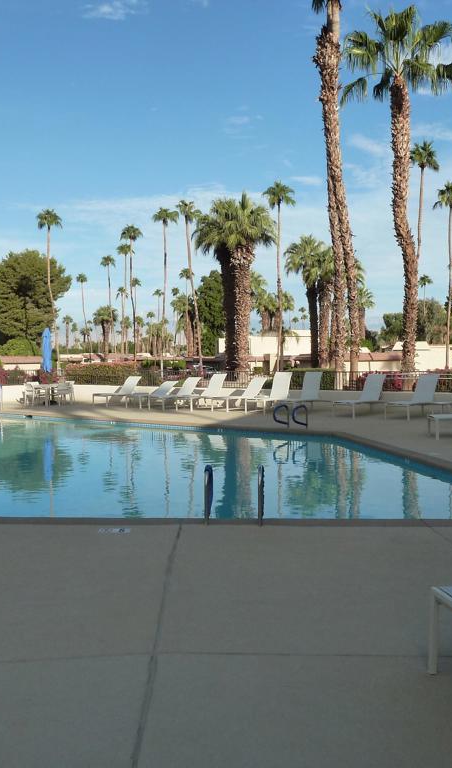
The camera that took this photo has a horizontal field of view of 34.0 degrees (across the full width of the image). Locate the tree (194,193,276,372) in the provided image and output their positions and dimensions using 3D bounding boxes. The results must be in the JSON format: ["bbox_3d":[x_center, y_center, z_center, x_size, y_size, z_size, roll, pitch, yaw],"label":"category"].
[{"bbox_3d":[0.622,-5.780,45.840,4.900,12.120,4.400,0,2,0],"label":"tree"}]

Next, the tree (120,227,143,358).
[{"bbox_3d":[-12.779,-11.266,99.726,3.000,20.600,3.000,0,2,0],"label":"tree"}]

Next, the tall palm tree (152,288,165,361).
[{"bbox_3d":[-13.176,-10.369,144.768,2.400,16.710,2.400,0,2,0],"label":"tall palm tree"}]

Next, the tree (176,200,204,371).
[{"bbox_3d":[-3.546,-9.630,75.760,2.900,18.240,2.800,0,2,0],"label":"tree"}]

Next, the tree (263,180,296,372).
[{"bbox_3d":[5.498,-10.799,75.695,3.400,20.219,3.400,0,2,0],"label":"tree"}]

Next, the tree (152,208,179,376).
[{"bbox_3d":[-6.071,-8.832,72.779,2.750,16.800,2.750,0,2,0],"label":"tree"}]

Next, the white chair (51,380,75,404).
[{"bbox_3d":[-5.594,0.286,25.322,0.640,0.860,0.620,2,2,41],"label":"white chair"}]

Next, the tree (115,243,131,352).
[{"bbox_3d":[-17.326,-12.929,124.652,2.800,21.966,2.800,0,2,0],"label":"tree"}]

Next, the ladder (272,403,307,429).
[{"bbox_3d":[1.480,0.710,16.388,0.540,0.580,0.660,1,2,28],"label":"ladder"}]

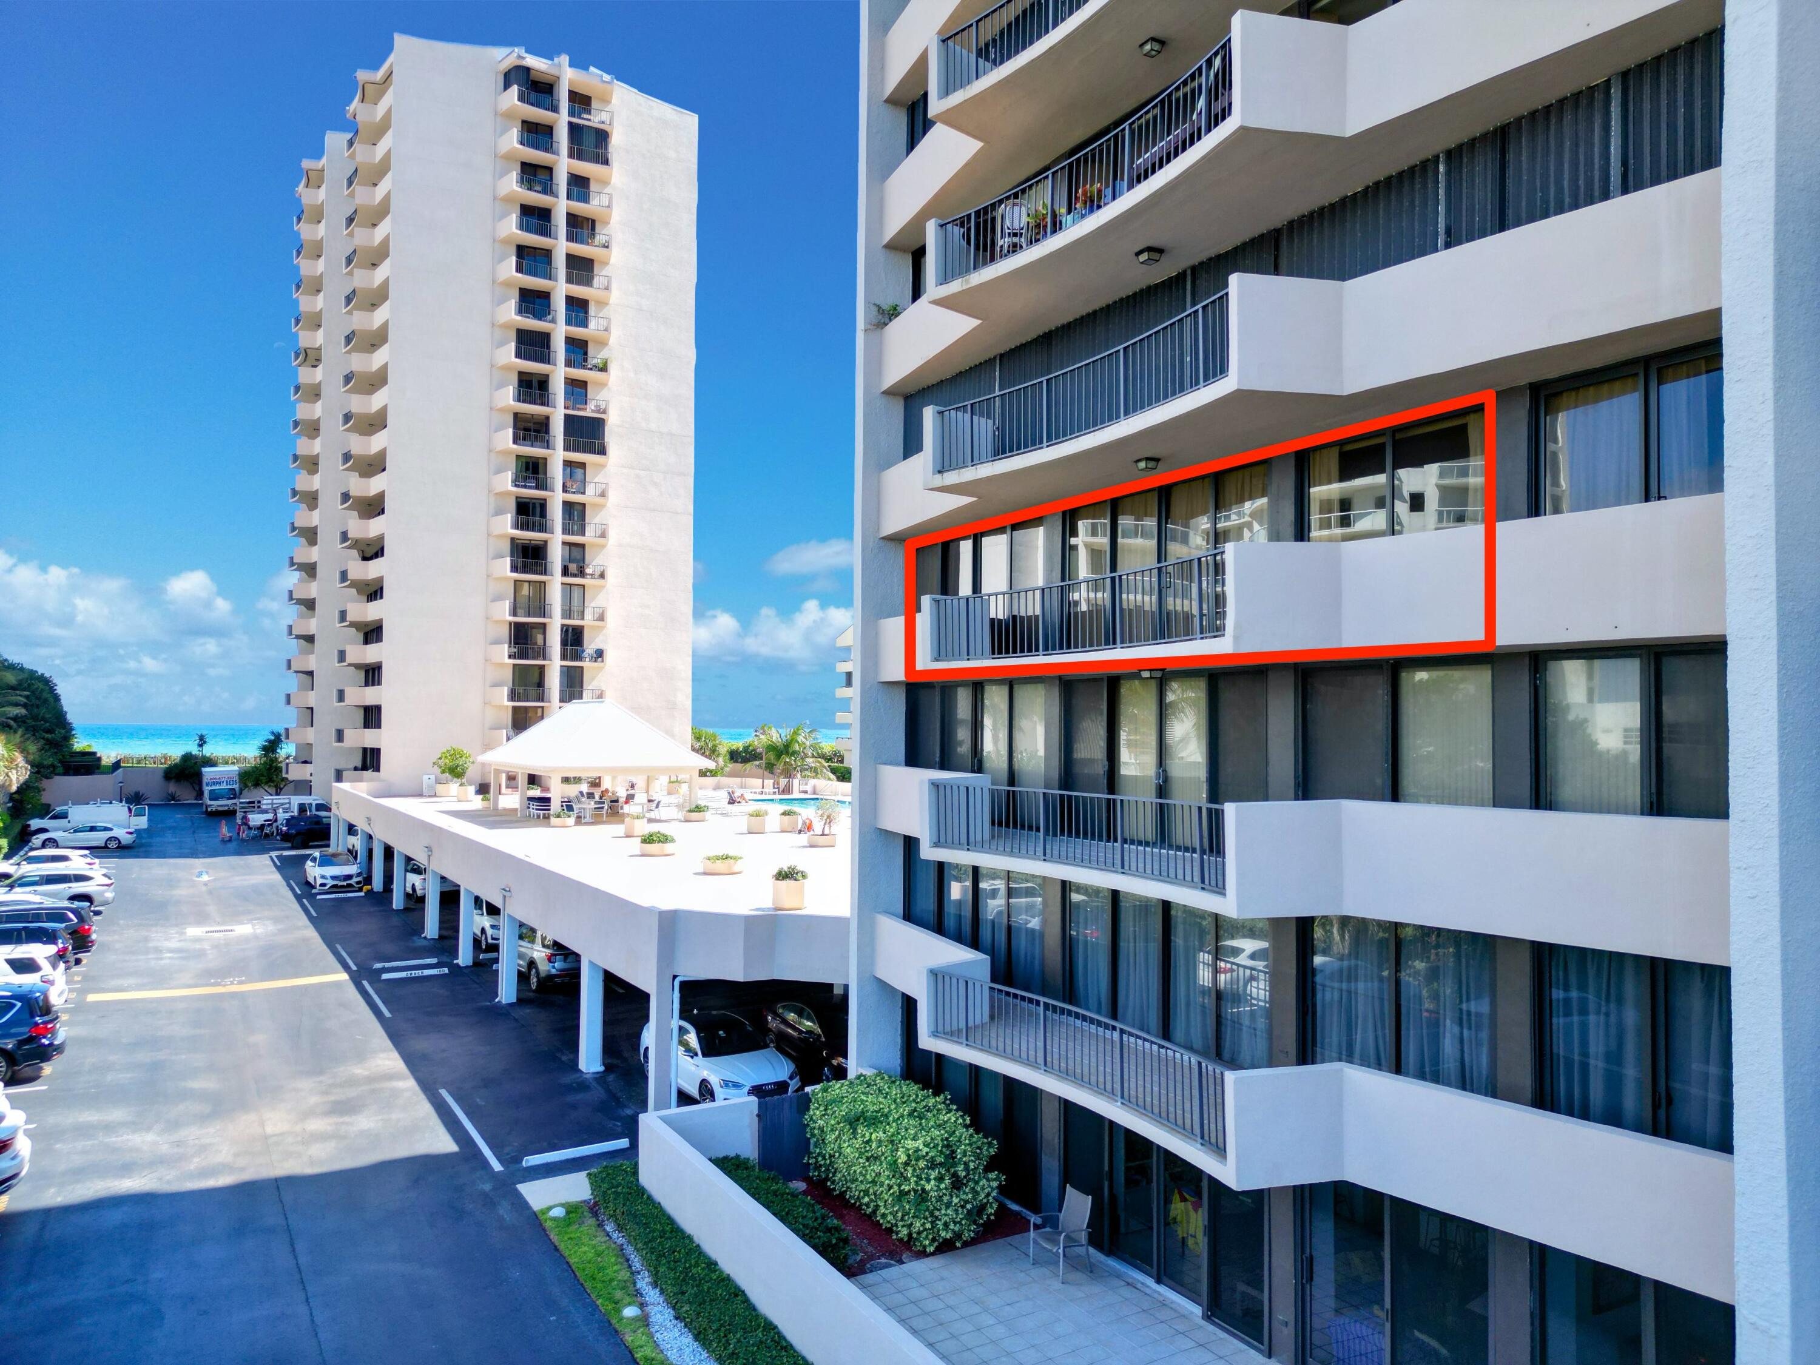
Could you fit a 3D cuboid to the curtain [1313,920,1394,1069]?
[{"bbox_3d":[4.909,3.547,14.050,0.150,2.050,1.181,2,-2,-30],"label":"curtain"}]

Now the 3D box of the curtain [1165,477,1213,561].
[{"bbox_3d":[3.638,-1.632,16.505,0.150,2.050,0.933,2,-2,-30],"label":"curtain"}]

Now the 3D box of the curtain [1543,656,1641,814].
[{"bbox_3d":[6.397,0.899,11.834,0.120,2.266,0.901,2,-2,-29],"label":"curtain"}]

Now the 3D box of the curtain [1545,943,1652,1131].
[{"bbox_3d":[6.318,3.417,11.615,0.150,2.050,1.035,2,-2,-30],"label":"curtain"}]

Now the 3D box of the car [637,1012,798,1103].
[{"bbox_3d":[-3.925,7.527,25.724,1.850,1.380,4.700,2,-2,-32],"label":"car"}]

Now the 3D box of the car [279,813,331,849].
[{"bbox_3d":[-35.612,9.010,76.706,4.750,1.900,1.920,2,-3,-41],"label":"car"}]

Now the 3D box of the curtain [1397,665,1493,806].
[{"bbox_3d":[5.609,0.943,13.244,0.120,2.266,1.113,2,-2,-29],"label":"curtain"}]

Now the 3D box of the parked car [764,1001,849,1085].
[{"bbox_3d":[-1.615,7.560,27.123,1.840,1.450,4.720,2,-2,-28],"label":"parked car"}]

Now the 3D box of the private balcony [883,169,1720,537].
[{"bbox_3d":[2.609,-3.389,15.804,2.250,1.192,14.750,2,-2,-30],"label":"private balcony"}]

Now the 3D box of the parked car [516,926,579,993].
[{"bbox_3d":[-10.055,7.561,35.923,2.000,1.770,5.030,2,-2,-30],"label":"parked car"}]

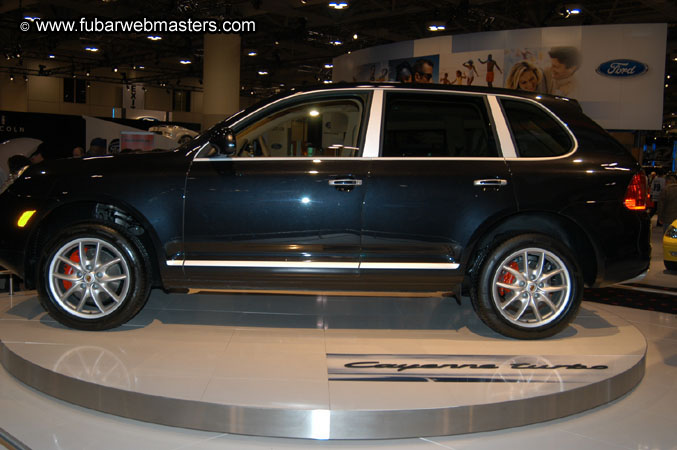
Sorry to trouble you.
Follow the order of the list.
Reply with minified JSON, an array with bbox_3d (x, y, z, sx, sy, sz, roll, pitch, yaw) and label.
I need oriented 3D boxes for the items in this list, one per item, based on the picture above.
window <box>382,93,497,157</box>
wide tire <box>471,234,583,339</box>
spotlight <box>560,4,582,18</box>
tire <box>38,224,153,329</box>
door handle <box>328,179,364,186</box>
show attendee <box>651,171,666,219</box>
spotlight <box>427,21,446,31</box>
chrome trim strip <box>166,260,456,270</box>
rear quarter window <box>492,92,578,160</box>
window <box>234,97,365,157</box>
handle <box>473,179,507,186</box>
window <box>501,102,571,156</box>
[{"bbox_3d":[0.681,-0.659,4.495,0.764,0.464,0.050,1,-16,-2],"label":"window"},{"bbox_3d":[1.258,0.397,4.535,0.715,0.710,0.280,1,4,-2],"label":"wide tire"},{"bbox_3d":[8.822,-8.049,25.497,0.720,0.360,0.620,2,4,0],"label":"spotlight"},{"bbox_3d":[-1.595,0.328,4.459,0.715,0.710,0.280,1,4,-2],"label":"tire"},{"bbox_3d":[0.047,-0.271,4.345,0.216,0.041,0.050,1,4,-2],"label":"door handle"},{"bbox_3d":[9.529,-0.818,20.120,0.520,1.696,0.360,4,5,30],"label":"show attendee"},{"bbox_3d":[4.142,-8.410,28.581,0.800,0.360,0.650,2,4,0],"label":"spotlight"},{"bbox_3d":[-0.156,0.258,4.356,1.886,0.035,0.030,1,4,-1],"label":"chrome trim strip"},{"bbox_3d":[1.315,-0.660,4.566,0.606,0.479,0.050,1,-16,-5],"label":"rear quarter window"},{"bbox_3d":[-0.255,-0.640,4.459,0.851,0.434,0.050,1,-16,-2],"label":"window"},{"bbox_3d":[0.983,-0.273,4.367,0.219,0.041,0.050,1,4,-2],"label":"handle"},{"bbox_3d":[1.342,-0.655,4.568,0.478,0.433,0.050,1,-16,-5],"label":"window"}]

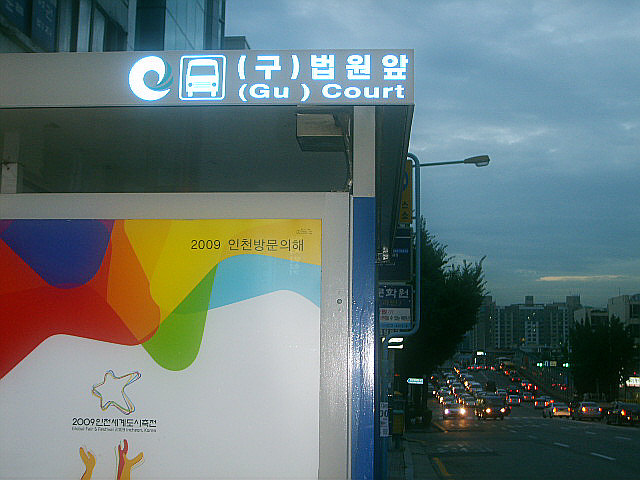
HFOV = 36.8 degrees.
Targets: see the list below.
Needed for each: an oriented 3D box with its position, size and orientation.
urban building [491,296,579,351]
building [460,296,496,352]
[{"bbox_3d":[129.070,50.960,580.000,50.330,31.550,15.000,-2,-10,13],"label":"urban building"},{"bbox_3d":[93.090,49.410,565.000,20.010,32.400,16.000,-1,-10,9],"label":"building"}]

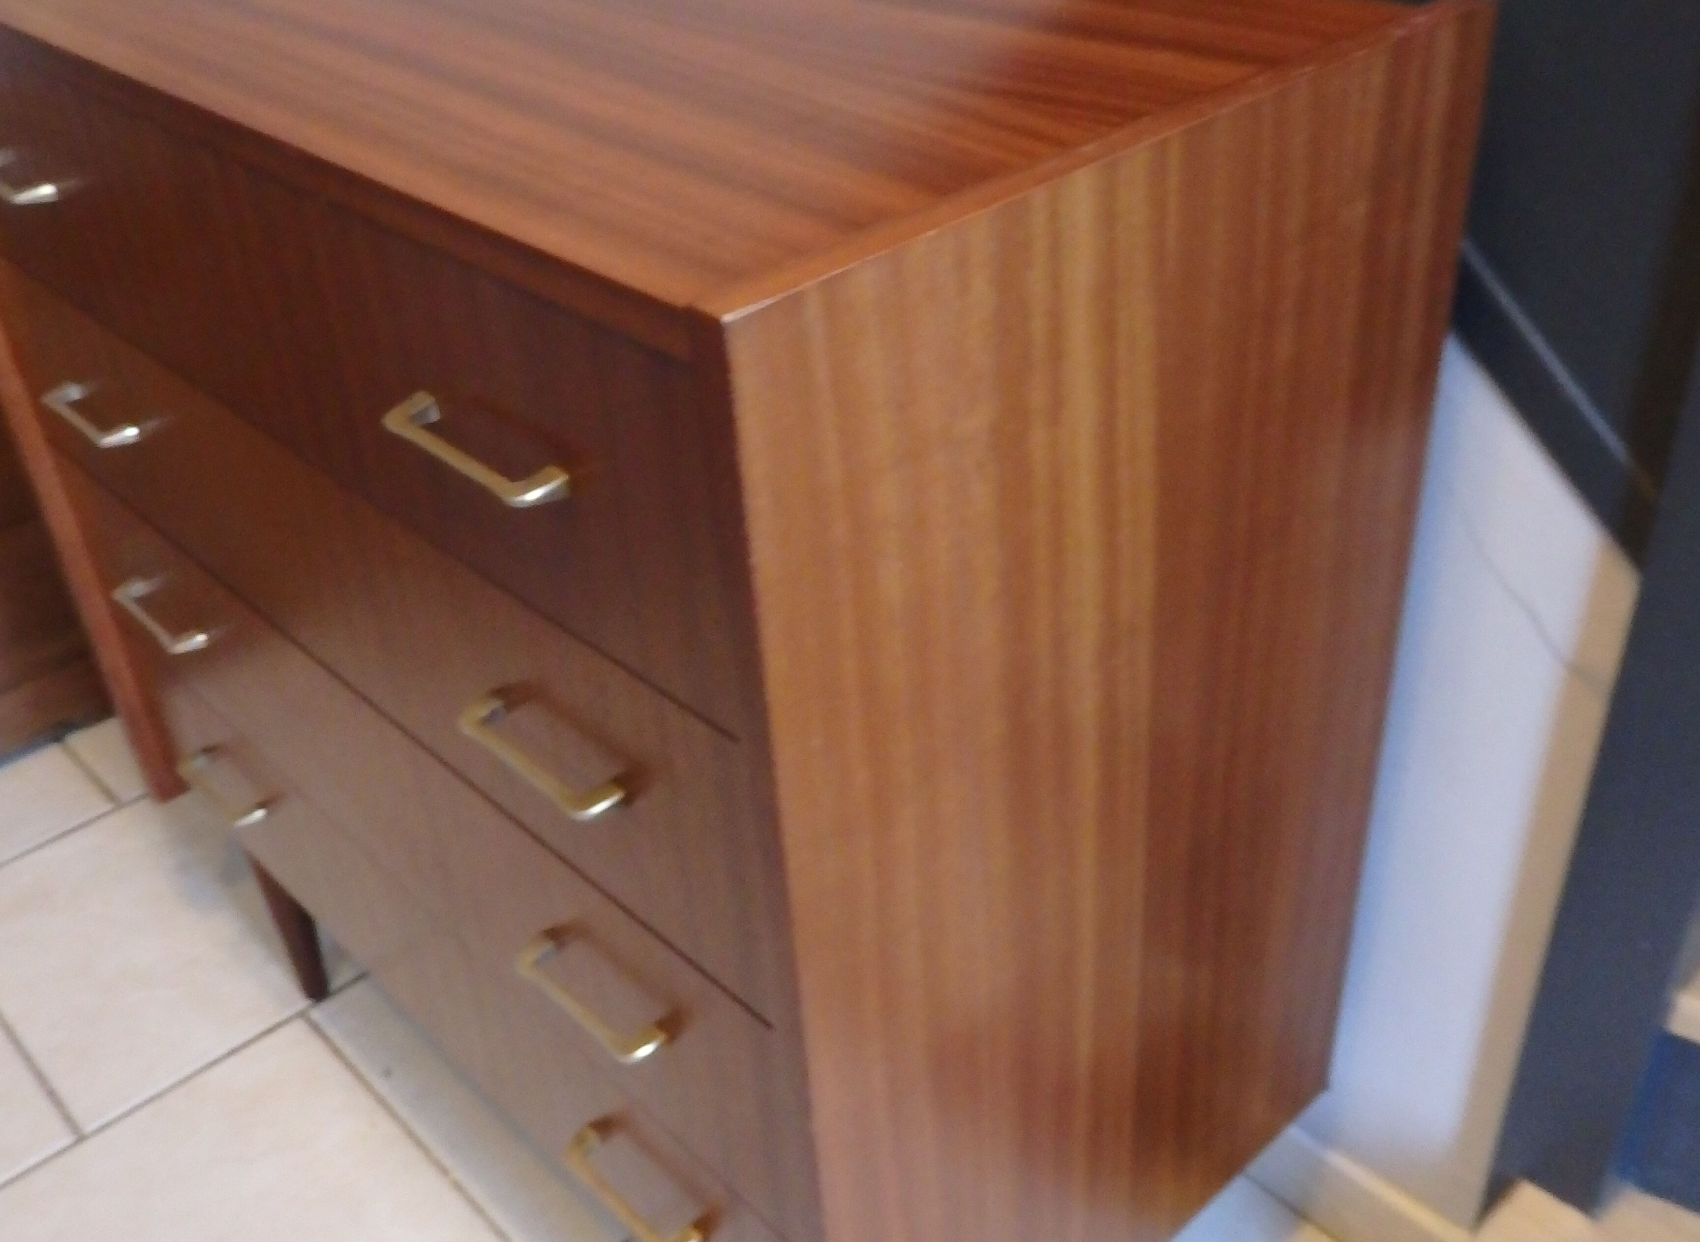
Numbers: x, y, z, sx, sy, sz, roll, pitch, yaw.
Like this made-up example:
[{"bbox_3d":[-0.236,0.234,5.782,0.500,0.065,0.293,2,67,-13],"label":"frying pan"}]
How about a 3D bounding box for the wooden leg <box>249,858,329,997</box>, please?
[{"bbox_3d":[-0.481,0.261,1.422,0.036,0.182,0.036,-30,42,-32],"label":"wooden leg"}]

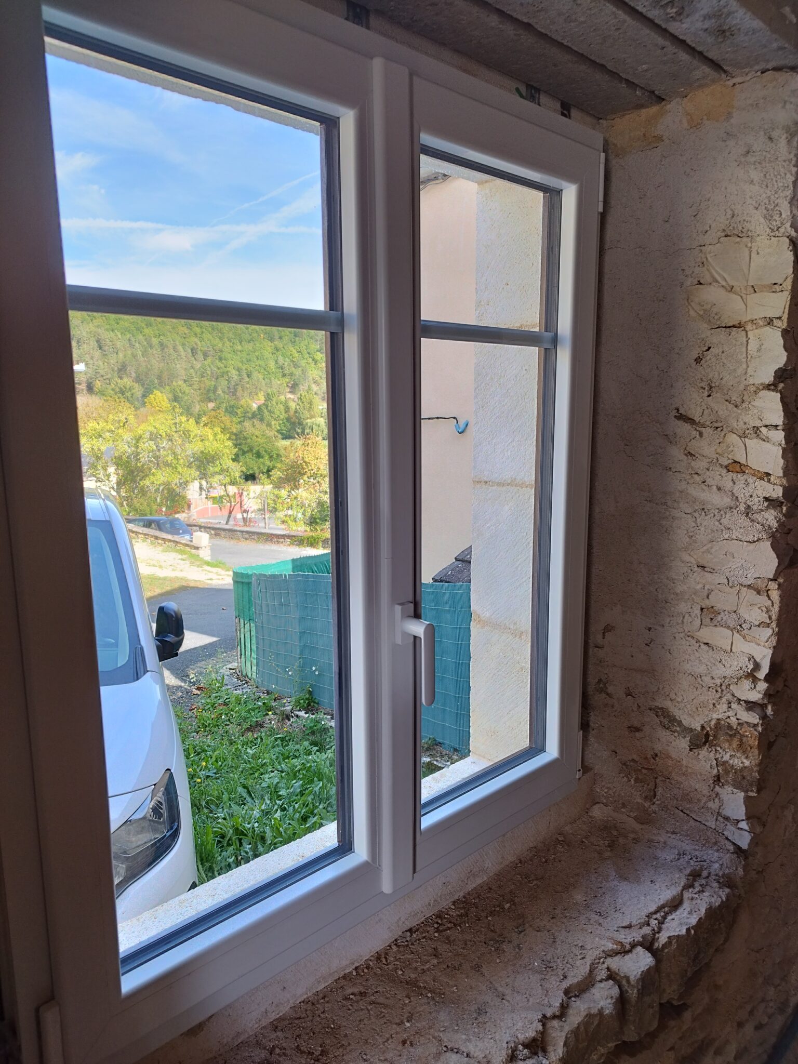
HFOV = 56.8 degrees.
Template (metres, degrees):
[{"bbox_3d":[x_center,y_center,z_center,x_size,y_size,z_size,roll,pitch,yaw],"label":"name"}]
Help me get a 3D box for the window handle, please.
[{"bbox_3d":[0.026,0.188,1.132,0.027,0.150,0.061,-9,13,-42],"label":"window handle"}]

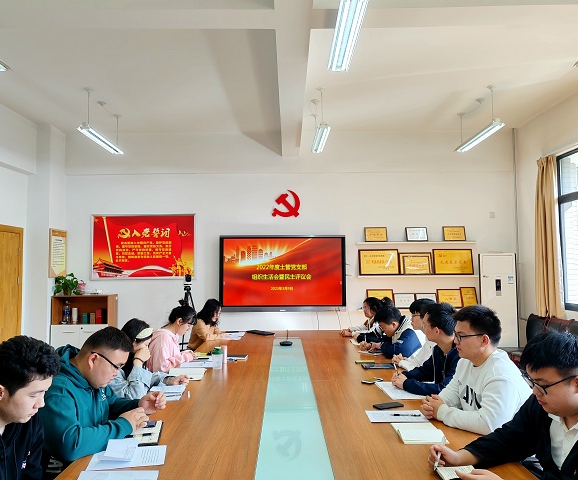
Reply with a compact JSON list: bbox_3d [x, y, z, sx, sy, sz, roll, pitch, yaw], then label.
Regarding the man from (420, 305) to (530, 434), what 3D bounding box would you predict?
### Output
[{"bbox_3d":[0.965,1.000,2.442,0.720,1.349,0.550,1,-3,-20],"label":"man"}]

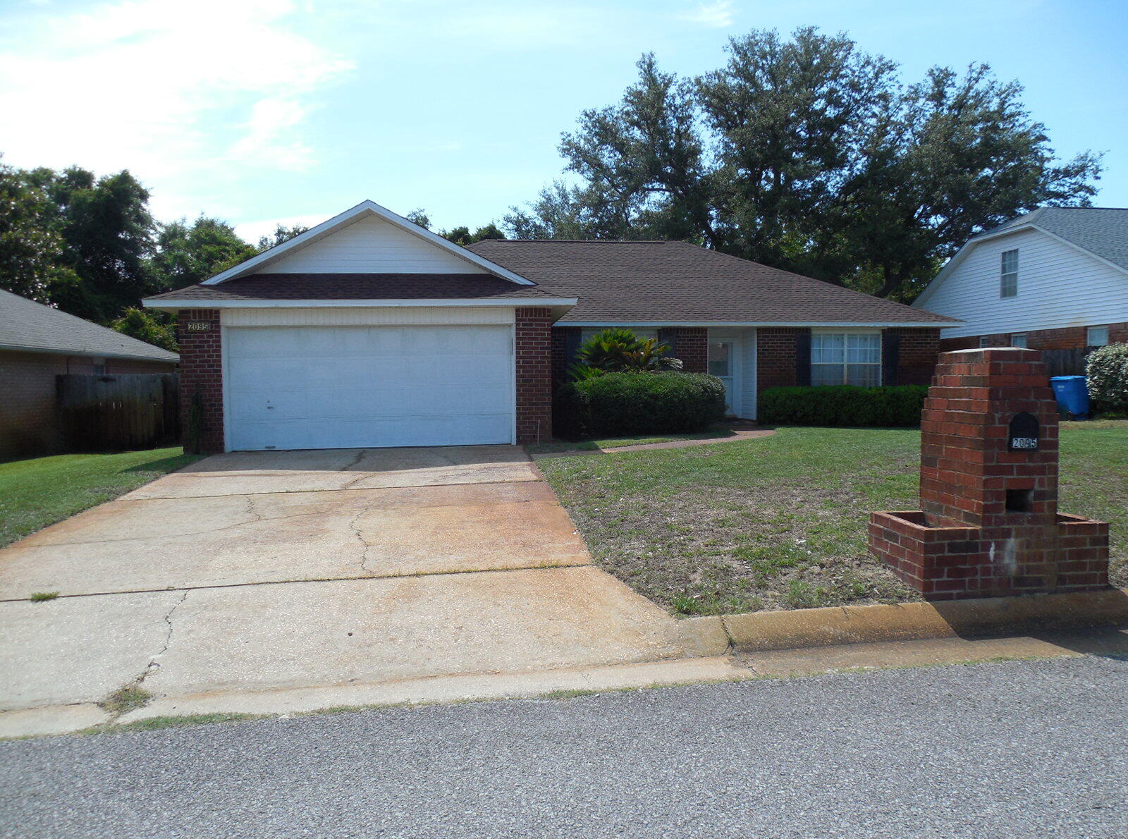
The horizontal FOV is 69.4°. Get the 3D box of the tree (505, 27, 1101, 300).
[{"bbox_3d":[10.756,-8.957,36.691,26.556,17.027,22.000,-1,3,-6],"label":"tree"}]

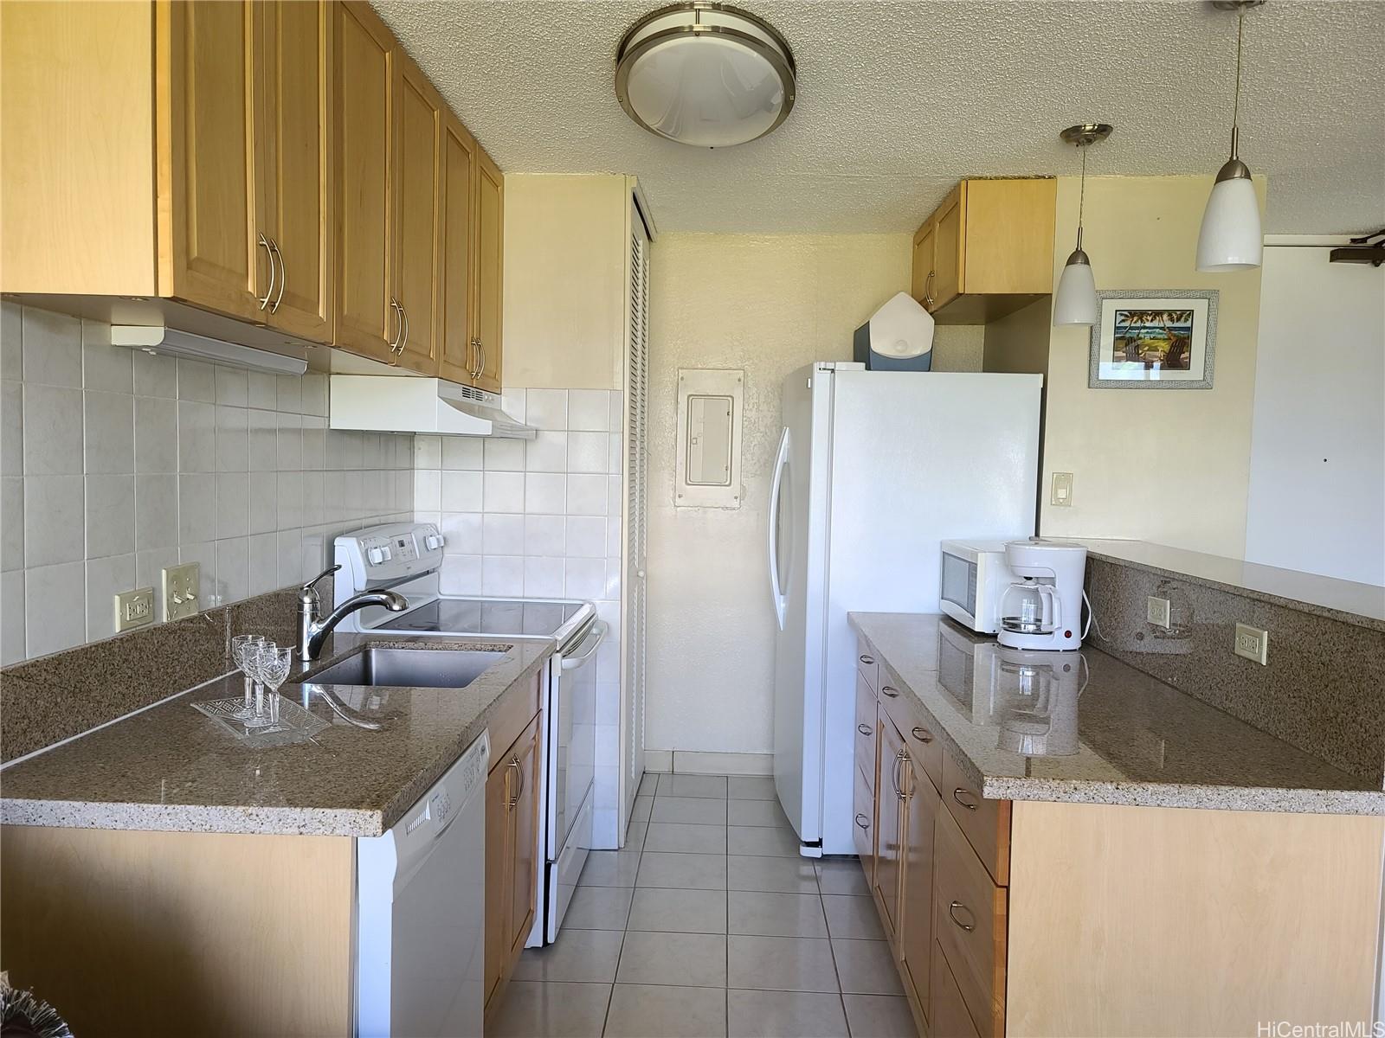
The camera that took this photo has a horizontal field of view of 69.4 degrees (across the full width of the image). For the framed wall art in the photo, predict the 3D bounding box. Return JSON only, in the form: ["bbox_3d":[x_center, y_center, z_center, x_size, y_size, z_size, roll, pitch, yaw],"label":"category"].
[{"bbox_3d":[1.630,-0.632,3.523,0.430,0.341,0.025,1,3,2],"label":"framed wall art"}]

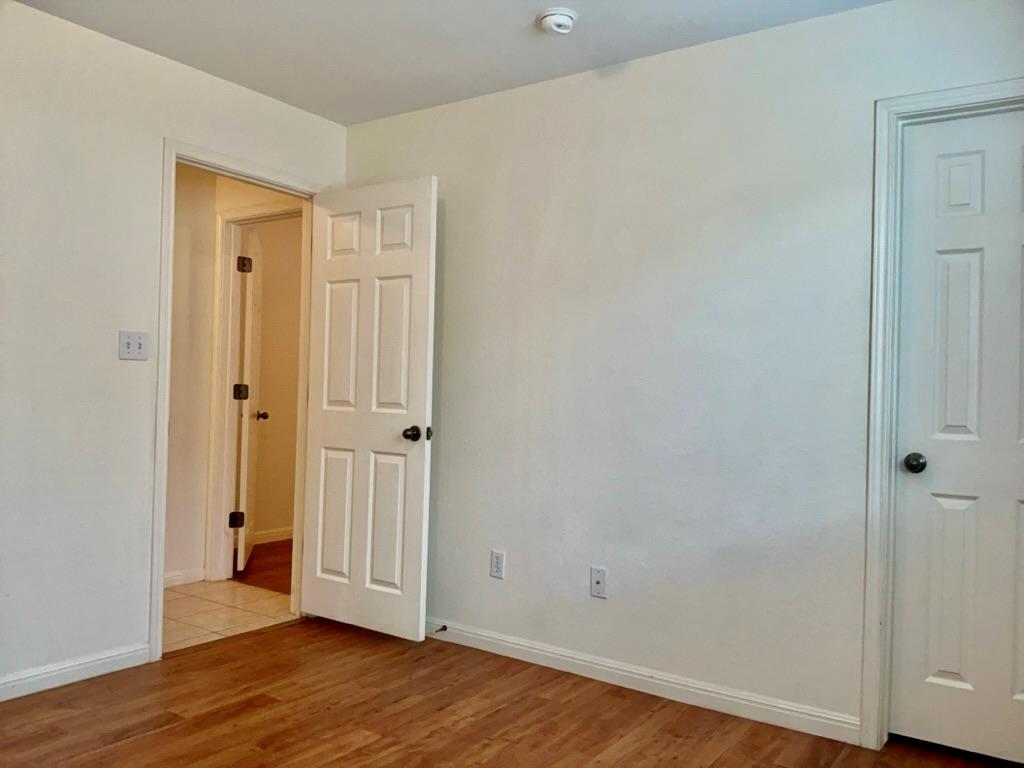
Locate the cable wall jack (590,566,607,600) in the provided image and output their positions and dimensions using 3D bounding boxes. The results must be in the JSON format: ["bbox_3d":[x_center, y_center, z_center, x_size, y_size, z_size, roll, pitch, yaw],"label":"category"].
[{"bbox_3d":[0.344,0.787,3.158,0.070,0.114,0.010,1,-1,34],"label":"cable wall jack"}]

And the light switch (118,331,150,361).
[{"bbox_3d":[-1.494,-0.150,3.151,0.015,0.114,0.116,1,-1,36],"label":"light switch"}]

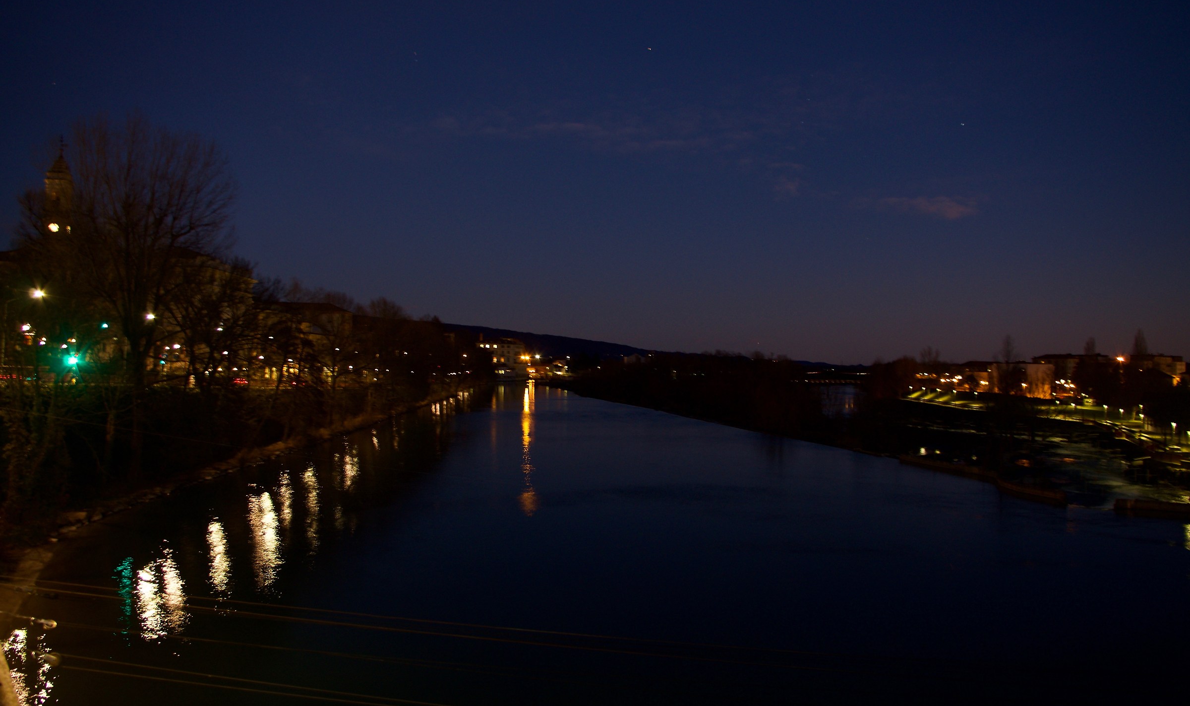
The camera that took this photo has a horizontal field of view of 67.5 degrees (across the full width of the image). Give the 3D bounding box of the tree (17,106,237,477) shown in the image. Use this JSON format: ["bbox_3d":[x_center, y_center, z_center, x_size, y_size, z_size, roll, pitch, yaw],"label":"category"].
[{"bbox_3d":[-30.600,-3.900,58.000,13.600,23.600,13.000,0,-1,0],"label":"tree"}]

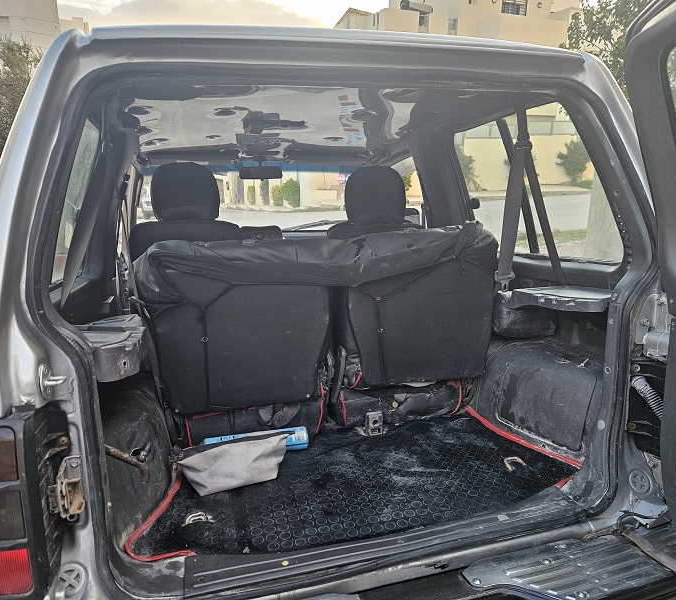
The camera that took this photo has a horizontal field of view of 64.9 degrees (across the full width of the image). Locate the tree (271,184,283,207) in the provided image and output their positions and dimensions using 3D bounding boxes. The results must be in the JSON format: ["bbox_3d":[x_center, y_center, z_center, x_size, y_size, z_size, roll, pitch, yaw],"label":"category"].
[{"bbox_3d":[-4.513,-7.668,39.000,0.950,1.650,0.950,-5,12,-13],"label":"tree"}]

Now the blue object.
[{"bbox_3d":[-0.255,0.453,1.680,0.320,0.048,0.075,-6,12,-16],"label":"blue object"}]

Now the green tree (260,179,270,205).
[{"bbox_3d":[-5.524,-8.268,40.500,0.800,2.000,0.800,-5,12,-13],"label":"green tree"}]

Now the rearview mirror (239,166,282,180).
[{"bbox_3d":[-0.427,-0.697,2.930,0.240,0.070,0.040,-2,12,1],"label":"rearview mirror"}]

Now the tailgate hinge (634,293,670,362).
[{"bbox_3d":[0.768,0.067,1.298,0.070,0.160,0.060,-5,12,-13],"label":"tailgate hinge"}]

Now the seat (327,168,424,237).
[{"bbox_3d":[0.135,-0.120,2.670,0.520,1.050,0.700,-5,12,-13],"label":"seat"}]

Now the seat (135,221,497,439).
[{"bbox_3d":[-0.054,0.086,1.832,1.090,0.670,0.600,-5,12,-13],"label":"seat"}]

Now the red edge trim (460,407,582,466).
[{"bbox_3d":[0.571,0.420,1.738,0.080,0.030,0.500,-8,13,-26],"label":"red edge trim"}]

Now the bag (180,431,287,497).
[{"bbox_3d":[-0.295,0.459,1.508,0.310,0.110,0.120,-6,13,-20],"label":"bag"}]

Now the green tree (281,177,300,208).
[{"bbox_3d":[-3.351,-7.585,37.500,1.400,2.250,1.400,-5,12,-13],"label":"green tree"}]

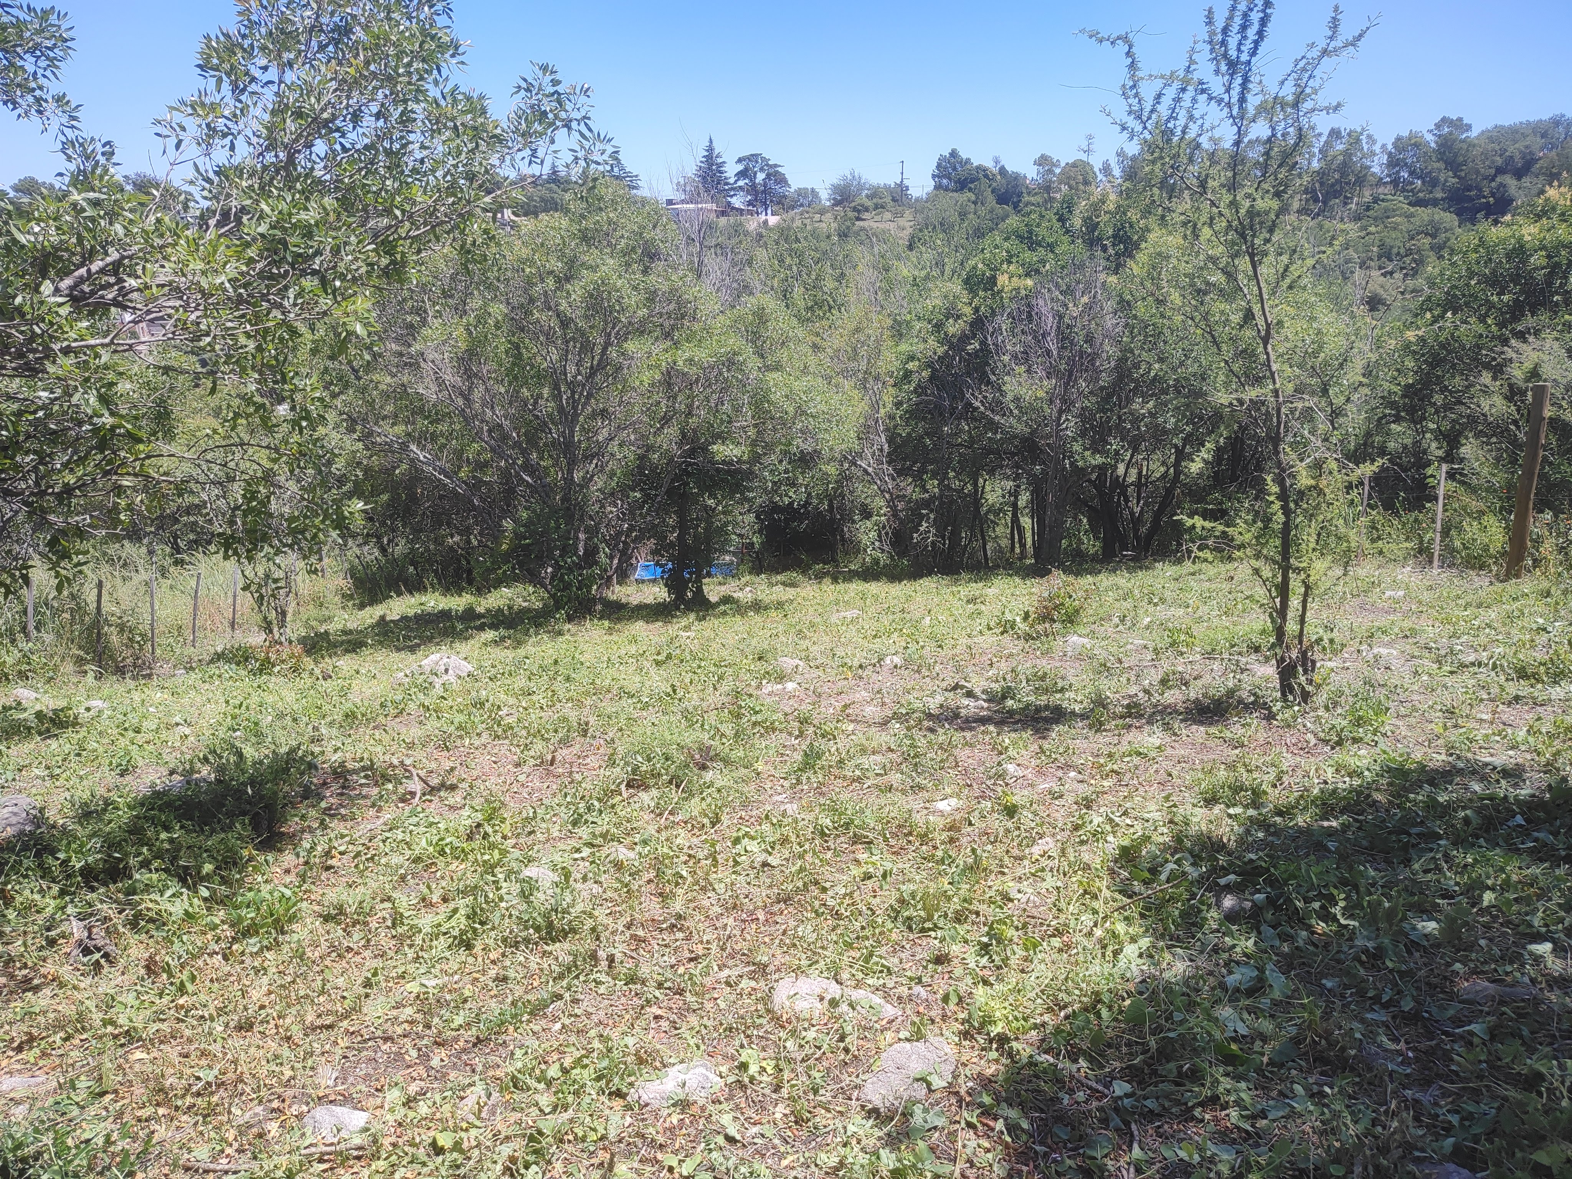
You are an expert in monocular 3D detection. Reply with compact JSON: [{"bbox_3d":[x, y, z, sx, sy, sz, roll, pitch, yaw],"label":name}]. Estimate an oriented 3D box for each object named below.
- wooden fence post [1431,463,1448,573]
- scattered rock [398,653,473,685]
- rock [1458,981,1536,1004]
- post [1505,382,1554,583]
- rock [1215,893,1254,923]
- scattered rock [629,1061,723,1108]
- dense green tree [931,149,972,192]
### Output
[{"bbox_3d":[7.392,-0.819,11.800,0.052,1.210,0.052,1,7,0],"label":"wooden fence post"},{"bbox_3d":[-3.088,0.709,9.200,0.620,0.210,0.400,1,7,0],"label":"scattered rock"},{"bbox_3d":[1.905,1.081,2.800,0.185,0.045,0.090,2,7,12],"label":"rock"},{"bbox_3d":[6.965,-1.020,9.800,0.150,1.830,0.150,4,7,0],"label":"post"},{"bbox_3d":[1.431,1.016,3.330,0.115,0.070,0.095,1,7,0],"label":"rock"},{"bbox_3d":[-0.277,1.248,2.630,0.225,0.065,0.130,-1,7,-15],"label":"scattered rock"},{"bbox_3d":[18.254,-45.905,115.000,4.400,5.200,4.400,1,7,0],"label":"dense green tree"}]

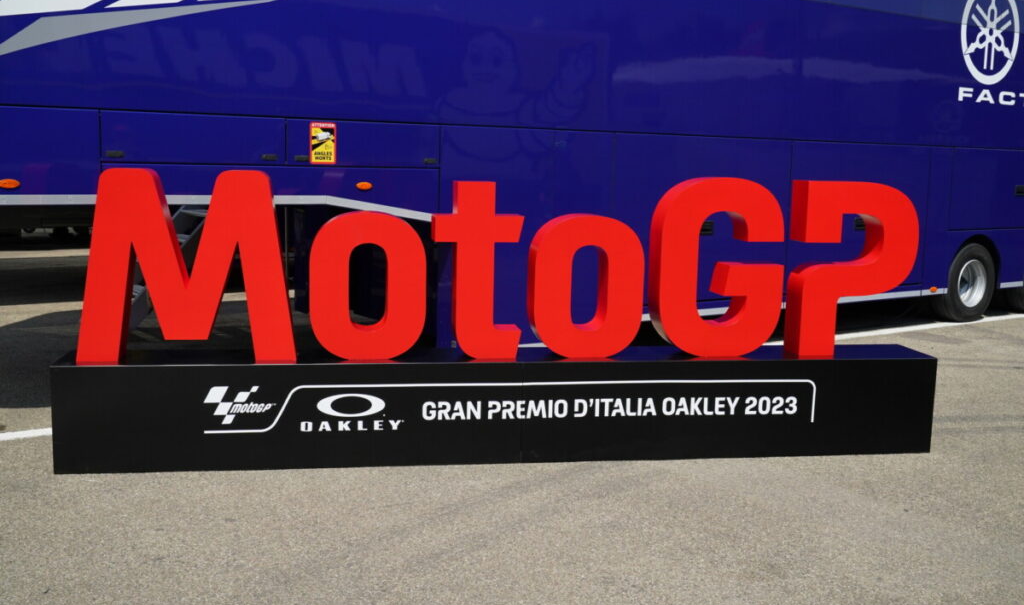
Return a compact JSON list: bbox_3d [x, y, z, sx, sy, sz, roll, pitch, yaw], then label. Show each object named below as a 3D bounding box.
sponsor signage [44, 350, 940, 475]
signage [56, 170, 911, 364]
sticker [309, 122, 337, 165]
[{"bbox_3d":[0.026,0.517,5.384,4.395,0.510,0.405,0,8,-10],"label":"sponsor signage"},{"bbox_3d":[0.039,-0.187,5.284,4.205,0.913,0.194,0,8,-10],"label":"signage"},{"bbox_3d":[-1.112,-0.937,6.193,0.170,0.250,0.008,-4,10,-35],"label":"sticker"}]

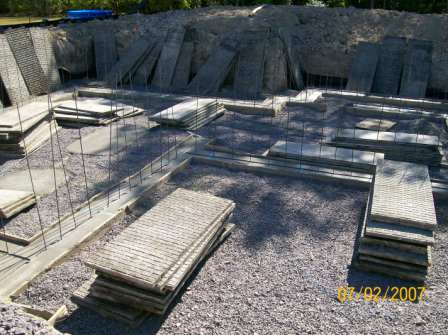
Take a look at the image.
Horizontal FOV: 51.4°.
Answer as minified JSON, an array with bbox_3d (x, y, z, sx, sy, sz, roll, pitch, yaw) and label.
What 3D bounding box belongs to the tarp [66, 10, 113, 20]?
[{"bbox_3d":[-6.778,-7.641,23.365,2.300,0.450,1.600,-6,21,-14],"label":"tarp"}]

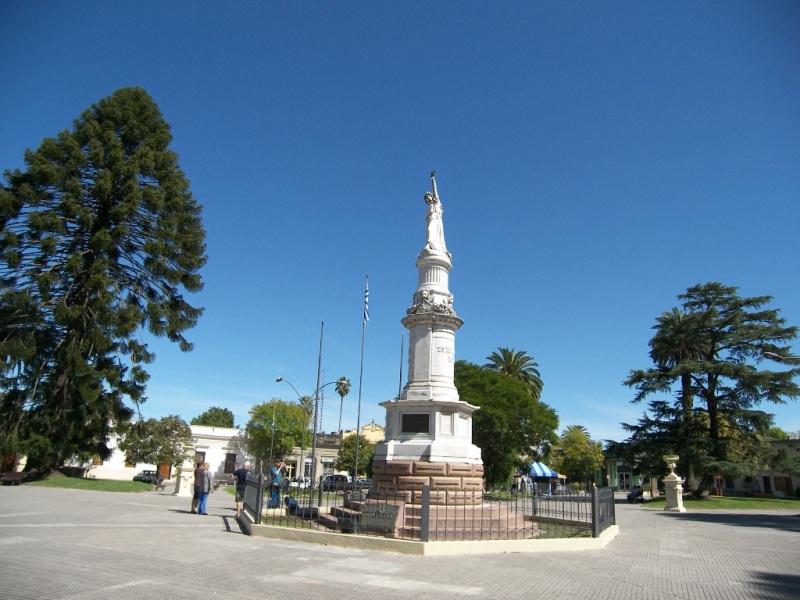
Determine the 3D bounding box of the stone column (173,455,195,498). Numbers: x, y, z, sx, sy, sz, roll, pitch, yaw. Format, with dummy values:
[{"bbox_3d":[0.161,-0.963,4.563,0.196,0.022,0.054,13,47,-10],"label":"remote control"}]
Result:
[{"bbox_3d":[-11.345,9.044,29.338,0.900,2.650,0.900,17,-23,-41],"label":"stone column"}]

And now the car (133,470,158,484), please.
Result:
[{"bbox_3d":[-24.089,17.020,53.130,1.660,1.450,4.000,-3,-18,15],"label":"car"}]

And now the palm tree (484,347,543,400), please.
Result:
[{"bbox_3d":[11.430,11.975,57.126,6.300,14.800,6.300,2,-17,0],"label":"palm tree"}]

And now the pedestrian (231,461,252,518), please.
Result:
[{"bbox_3d":[-5.138,6.197,18.185,0.580,1.730,0.450,-4,-18,19],"label":"pedestrian"}]

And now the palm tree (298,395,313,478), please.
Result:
[{"bbox_3d":[-15.723,22.442,91.320,2.800,13.600,2.800,2,-17,0],"label":"palm tree"}]

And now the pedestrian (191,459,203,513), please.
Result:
[{"bbox_3d":[-7.018,6.521,19.323,0.380,1.680,0.500,12,-20,-30],"label":"pedestrian"}]

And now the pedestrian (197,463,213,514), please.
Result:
[{"bbox_3d":[-6.614,6.394,18.843,0.500,1.660,0.360,-13,-23,40],"label":"pedestrian"}]

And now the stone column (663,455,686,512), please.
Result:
[{"bbox_3d":[14.152,9.495,28.702,0.900,2.750,0.900,-15,-24,42],"label":"stone column"}]

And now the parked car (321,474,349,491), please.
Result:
[{"bbox_3d":[-5.572,15.809,47.919,1.750,1.650,4.400,-8,-20,29],"label":"parked car"}]

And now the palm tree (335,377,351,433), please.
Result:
[{"bbox_3d":[-10.579,22.374,97.673,2.900,17.800,2.900,2,-17,0],"label":"palm tree"}]

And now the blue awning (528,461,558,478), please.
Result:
[{"bbox_3d":[11.695,13.766,45.050,2.400,1.400,2.300,2,-17,0],"label":"blue awning"}]

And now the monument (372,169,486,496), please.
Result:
[{"bbox_3d":[1.048,0.741,18.359,3.300,11.200,3.300,-1,-18,10],"label":"monument"}]

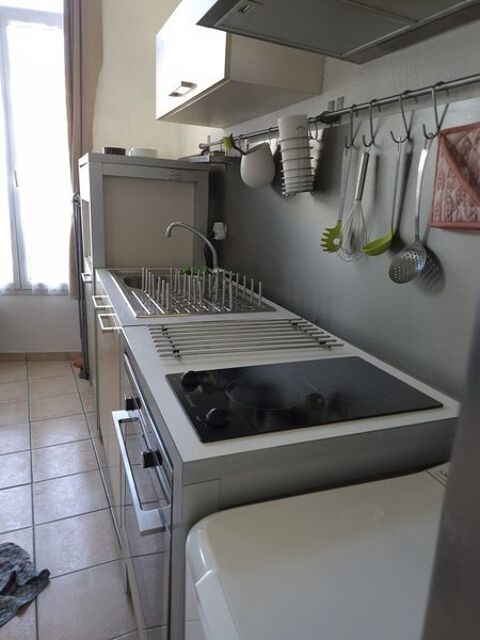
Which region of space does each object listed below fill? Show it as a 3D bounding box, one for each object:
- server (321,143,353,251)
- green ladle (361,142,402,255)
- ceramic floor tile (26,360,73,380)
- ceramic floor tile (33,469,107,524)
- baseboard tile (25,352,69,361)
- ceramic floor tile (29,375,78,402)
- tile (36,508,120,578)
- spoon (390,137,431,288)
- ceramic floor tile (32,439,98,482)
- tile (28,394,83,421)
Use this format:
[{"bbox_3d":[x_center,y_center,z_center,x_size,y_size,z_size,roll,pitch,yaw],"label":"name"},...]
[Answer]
[{"bbox_3d":[0.273,-0.330,1.169,0.060,0.276,0.060,-3,18,-22],"label":"server"},{"bbox_3d":[0.351,-0.293,1.038,0.075,0.275,0.078,3,16,-5],"label":"green ladle"},{"bbox_3d":[-1.404,0.367,3.153,0.296,0.010,0.290,-4,19,-26],"label":"ceramic floor tile"},{"bbox_3d":[-0.764,0.789,1.907,0.296,0.010,0.296,-4,19,-26],"label":"ceramic floor tile"},{"bbox_3d":[-1.526,0.293,3.378,0.308,0.075,0.010,0,16,-13],"label":"baseboard tile"},{"bbox_3d":[-1.273,0.455,2.895,0.296,0.010,0.296,-4,19,-26],"label":"ceramic floor tile"},{"bbox_3d":[-0.640,0.871,1.665,0.296,0.010,0.296,-4,19,-26],"label":"tile"},{"bbox_3d":[0.382,-0.232,0.932,0.055,0.306,0.098,-3,18,-22],"label":"spoon"},{"bbox_3d":[-0.889,0.707,2.149,0.296,0.010,0.296,-4,19,-26],"label":"ceramic floor tile"},{"bbox_3d":[-1.143,0.540,2.642,0.296,0.010,0.296,-4,19,-26],"label":"tile"}]

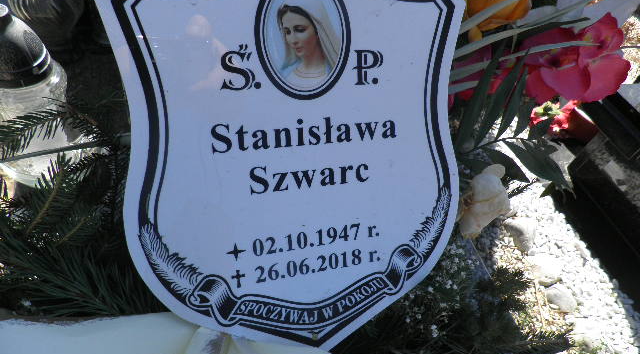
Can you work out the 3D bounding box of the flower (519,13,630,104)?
[{"bbox_3d":[0.236,-0.110,0.410,0.092,0.065,0.055,23,47,18],"label":"flower"}]

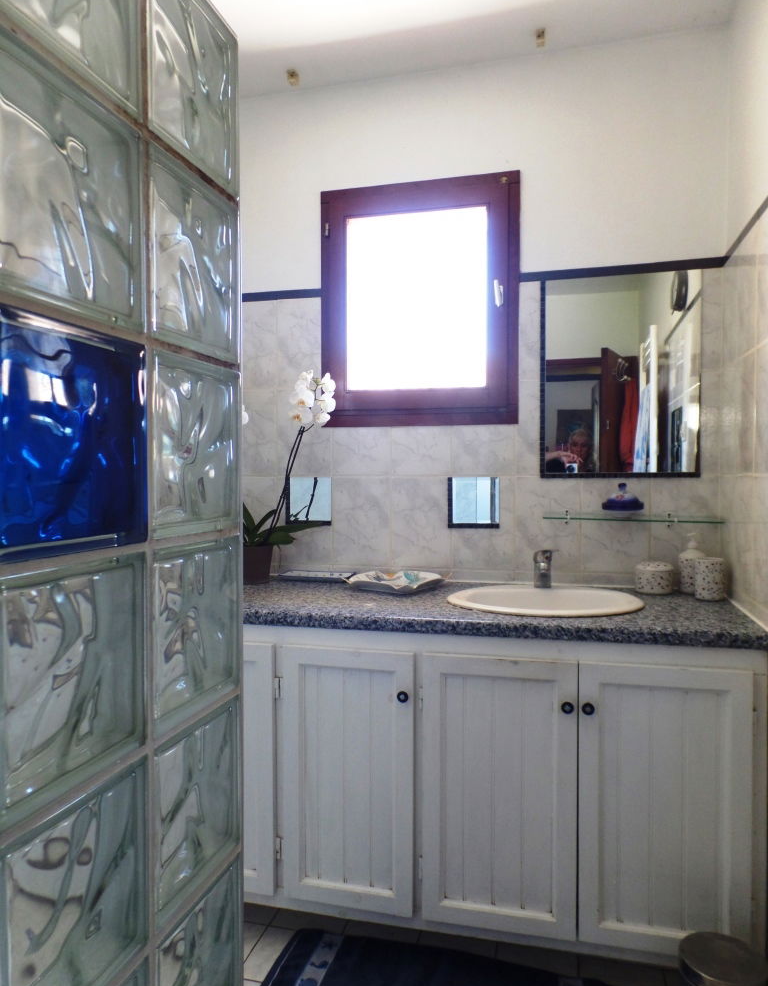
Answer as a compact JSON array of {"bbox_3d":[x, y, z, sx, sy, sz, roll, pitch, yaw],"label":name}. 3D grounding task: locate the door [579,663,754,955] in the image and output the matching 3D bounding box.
[{"bbox_3d":[0.628,0.705,1.526,0.364,0.638,0.021,0,1,14],"label":"door"}]

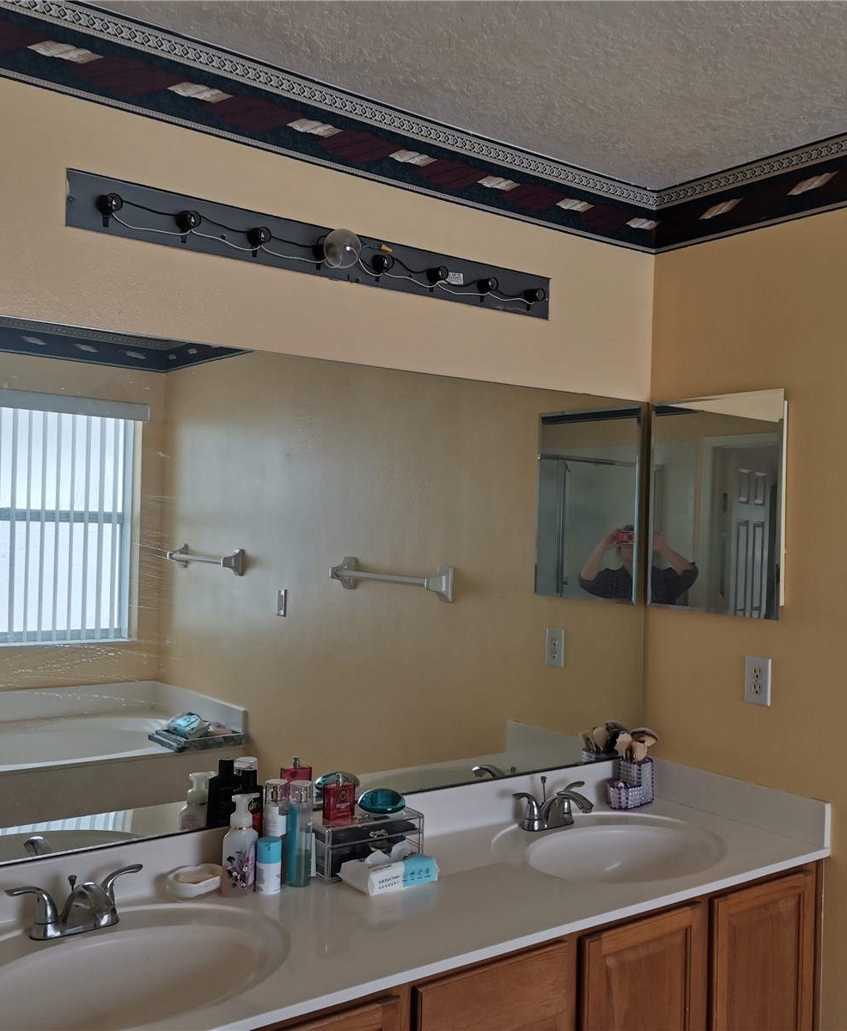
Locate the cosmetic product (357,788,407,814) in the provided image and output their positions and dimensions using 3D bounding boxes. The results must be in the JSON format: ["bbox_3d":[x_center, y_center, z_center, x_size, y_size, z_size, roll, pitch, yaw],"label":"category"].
[{"bbox_3d":[-0.087,0.611,2.205,0.109,0.050,0.080,2,-1,-37],"label":"cosmetic product"}]

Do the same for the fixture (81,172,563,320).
[{"bbox_3d":[-0.149,-0.562,2.224,1.215,0.107,0.055,2,-1,-37],"label":"fixture"}]

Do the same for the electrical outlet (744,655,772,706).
[{"bbox_3d":[0.821,0.406,2.540,0.008,0.114,0.071,2,-1,-37],"label":"electrical outlet"}]

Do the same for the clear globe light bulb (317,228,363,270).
[{"bbox_3d":[-0.172,-0.549,2.131,0.080,0.080,0.100,2,-1,-37],"label":"clear globe light bulb"}]

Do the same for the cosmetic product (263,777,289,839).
[{"bbox_3d":[-0.294,0.630,2.060,0.047,0.196,0.047,2,-1,-37],"label":"cosmetic product"}]

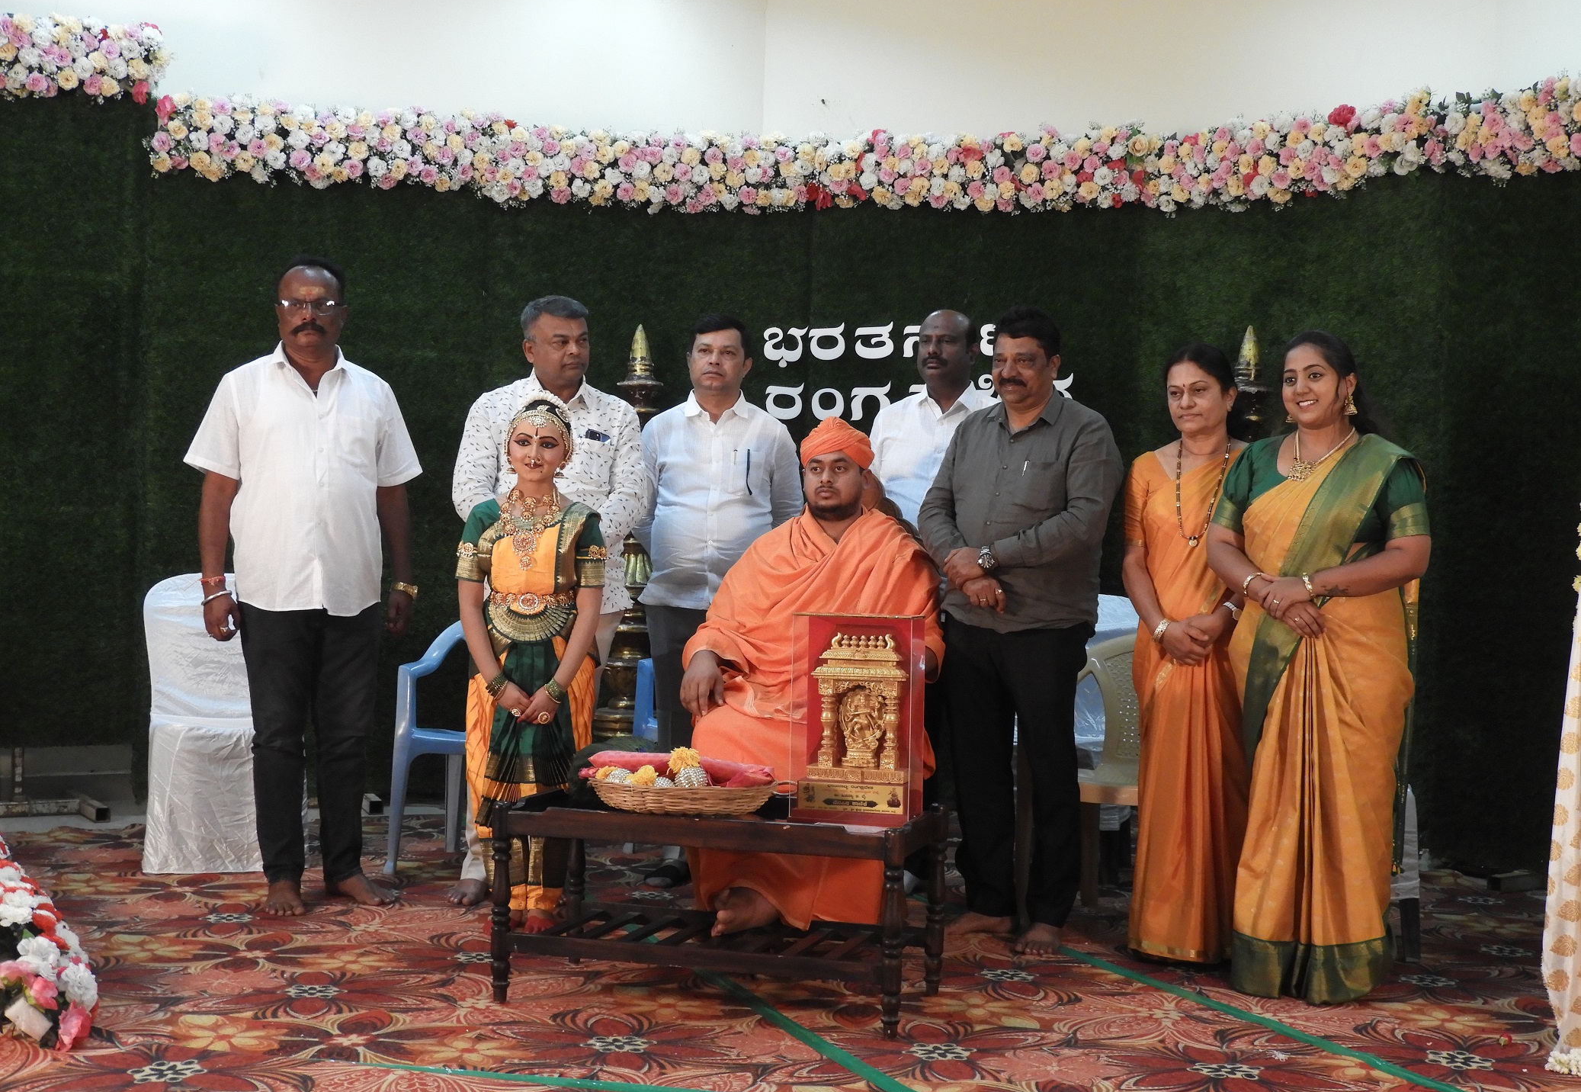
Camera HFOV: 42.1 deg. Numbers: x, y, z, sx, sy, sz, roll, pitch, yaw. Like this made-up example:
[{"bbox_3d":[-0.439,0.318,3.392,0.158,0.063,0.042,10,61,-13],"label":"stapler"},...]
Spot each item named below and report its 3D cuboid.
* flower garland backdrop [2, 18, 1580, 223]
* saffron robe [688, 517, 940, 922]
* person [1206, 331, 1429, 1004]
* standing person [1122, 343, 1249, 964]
[{"bbox_3d":[-0.157,-1.529,7.336,5.500,0.580,1.000,1,3,5],"label":"flower garland backdrop"},{"bbox_3d":[0.069,0.449,5.772,0.700,1.096,0.740,2,2,16],"label":"saffron robe"},{"bbox_3d":[1.280,0.279,4.993,0.510,1.589,0.400,2,3,29],"label":"person"},{"bbox_3d":[1.039,0.269,5.328,0.420,1.574,0.340,2,3,27],"label":"standing person"}]

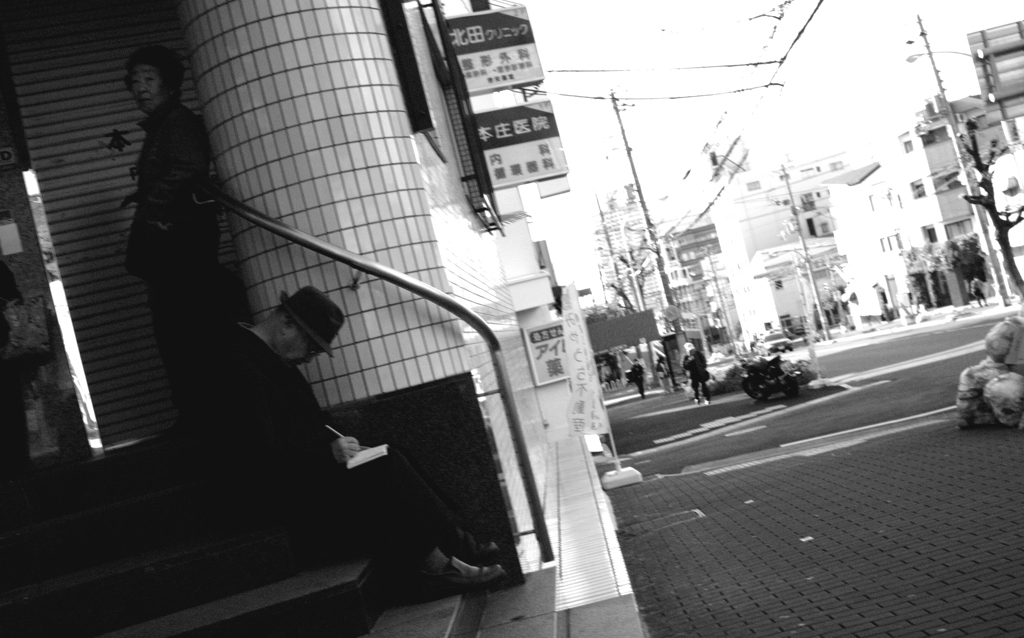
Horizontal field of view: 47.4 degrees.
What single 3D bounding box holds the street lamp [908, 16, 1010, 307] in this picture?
[{"bbox_3d":[20.914,-7.342,54.000,0.500,13.900,0.500,-14,-4,1],"label":"street lamp"}]

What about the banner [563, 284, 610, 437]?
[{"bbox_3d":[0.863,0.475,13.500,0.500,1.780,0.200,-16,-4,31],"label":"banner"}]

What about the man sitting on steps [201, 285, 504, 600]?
[{"bbox_3d":[-0.576,0.438,3.850,0.880,1.100,0.520,-14,-4,6],"label":"man sitting on steps"}]

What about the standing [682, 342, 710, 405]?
[{"bbox_3d":[5.037,1.496,32.000,0.550,1.670,0.450,-17,-5,38],"label":"standing"}]

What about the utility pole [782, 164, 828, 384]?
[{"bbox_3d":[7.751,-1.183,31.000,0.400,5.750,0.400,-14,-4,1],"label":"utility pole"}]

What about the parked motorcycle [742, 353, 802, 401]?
[{"bbox_3d":[5.699,1.301,25.700,0.750,1.080,2.000,-12,-4,-34],"label":"parked motorcycle"}]

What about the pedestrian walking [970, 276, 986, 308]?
[{"bbox_3d":[23.809,-1.353,59.500,0.500,1.620,0.400,-16,-4,25],"label":"pedestrian walking"}]

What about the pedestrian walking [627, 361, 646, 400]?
[{"bbox_3d":[5.167,2.512,48.000,0.550,1.650,0.450,-15,-4,19],"label":"pedestrian walking"}]

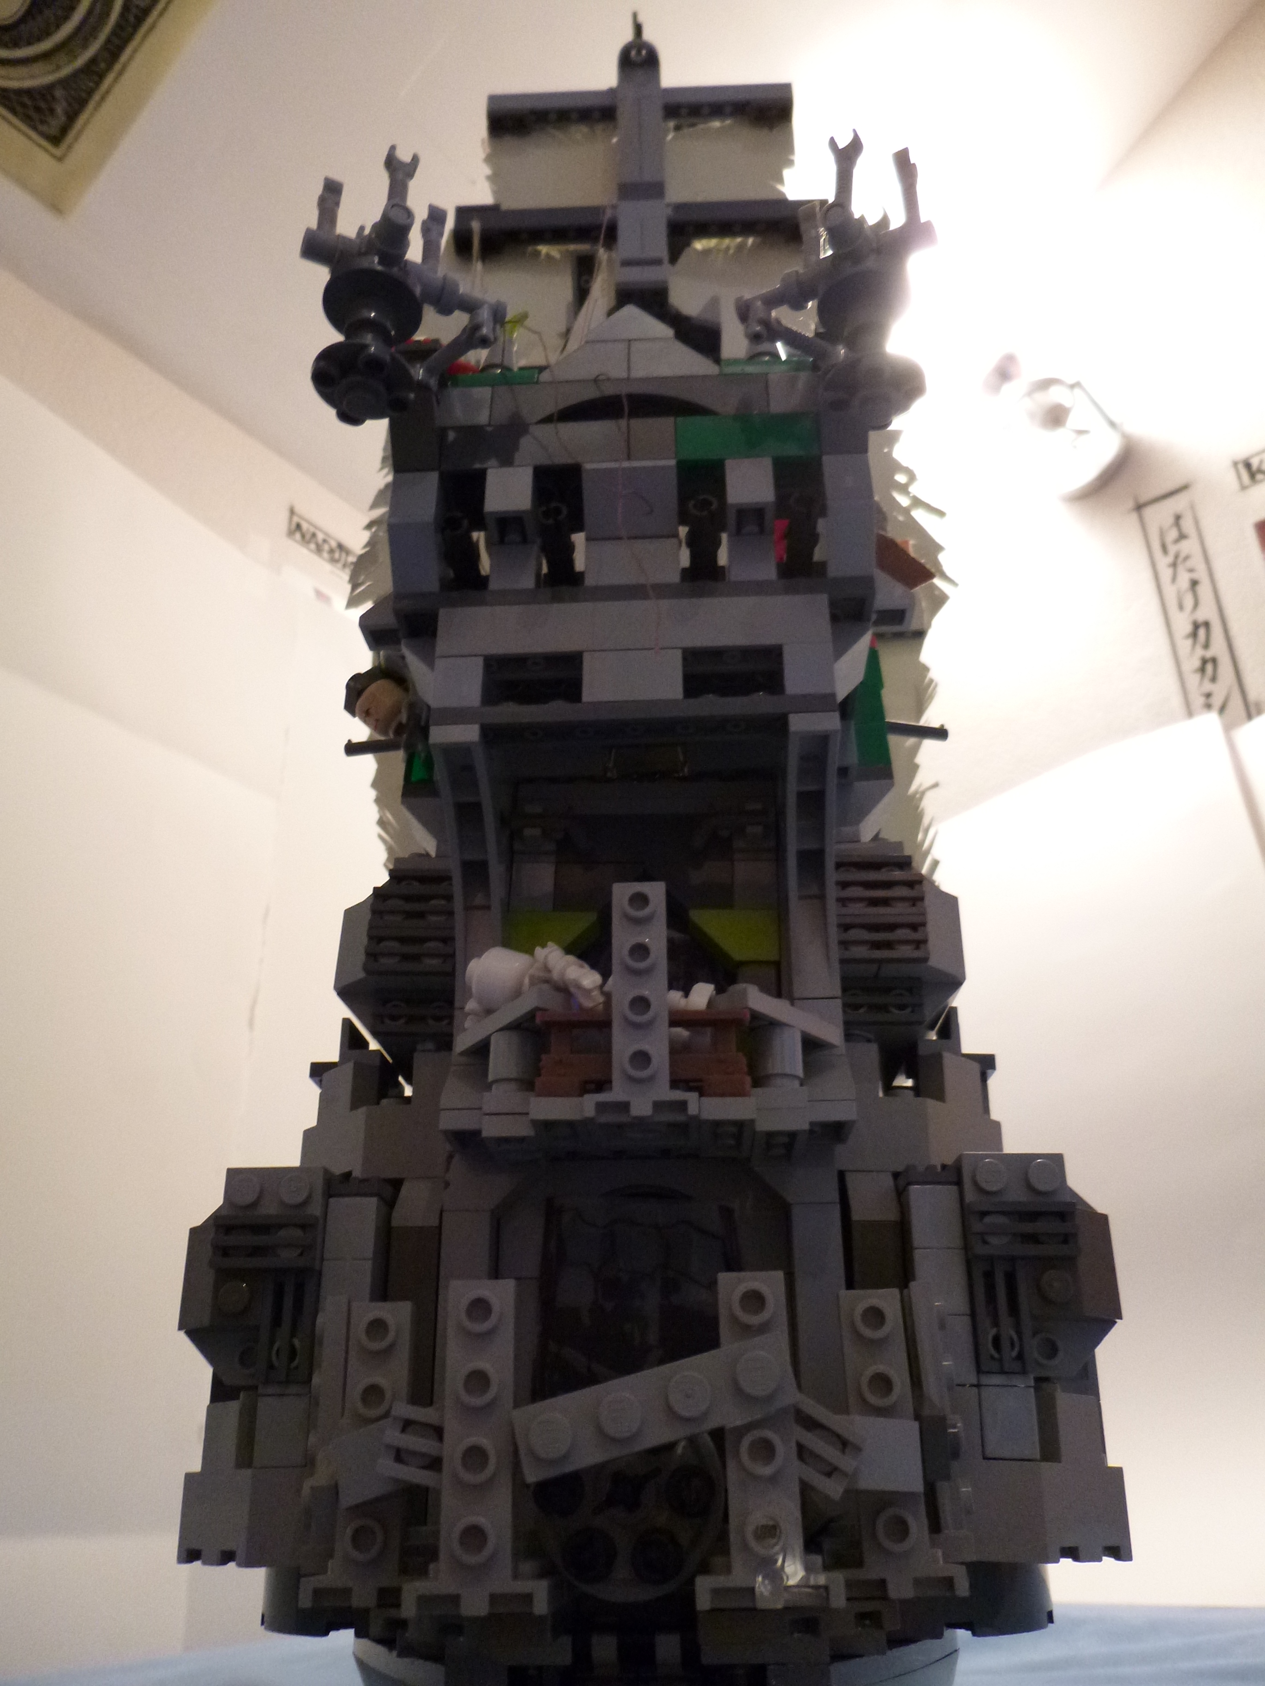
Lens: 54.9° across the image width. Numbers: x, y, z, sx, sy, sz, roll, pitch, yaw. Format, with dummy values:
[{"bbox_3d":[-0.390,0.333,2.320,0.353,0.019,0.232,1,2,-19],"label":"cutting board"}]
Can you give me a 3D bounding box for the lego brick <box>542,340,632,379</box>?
[{"bbox_3d":[-0.009,-0.083,0.217,0.016,0.010,0.008,-2,-25,2],"label":"lego brick"}]

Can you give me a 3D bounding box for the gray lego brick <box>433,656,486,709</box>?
[{"bbox_3d":[-0.028,-0.024,0.199,0.008,0.010,0.008,-2,-25,2],"label":"gray lego brick"}]

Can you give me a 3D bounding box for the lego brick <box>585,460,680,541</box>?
[{"bbox_3d":[0.000,-0.056,0.207,0.016,0.010,0.014,-2,-25,2],"label":"lego brick"}]

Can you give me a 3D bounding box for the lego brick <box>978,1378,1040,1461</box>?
[{"bbox_3d":[0.055,0.085,0.180,0.008,0.010,0.008,-2,-25,2],"label":"lego brick"}]

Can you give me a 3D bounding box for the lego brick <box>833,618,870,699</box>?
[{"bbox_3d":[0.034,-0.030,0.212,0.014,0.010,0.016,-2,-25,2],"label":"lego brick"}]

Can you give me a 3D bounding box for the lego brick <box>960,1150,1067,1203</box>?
[{"bbox_3d":[0.061,0.055,0.197,0.016,0.009,0.011,-2,-25,2],"label":"lego brick"}]

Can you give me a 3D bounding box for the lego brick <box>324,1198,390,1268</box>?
[{"bbox_3d":[-0.045,0.064,0.201,0.008,0.010,0.008,-2,-25,2],"label":"lego brick"}]

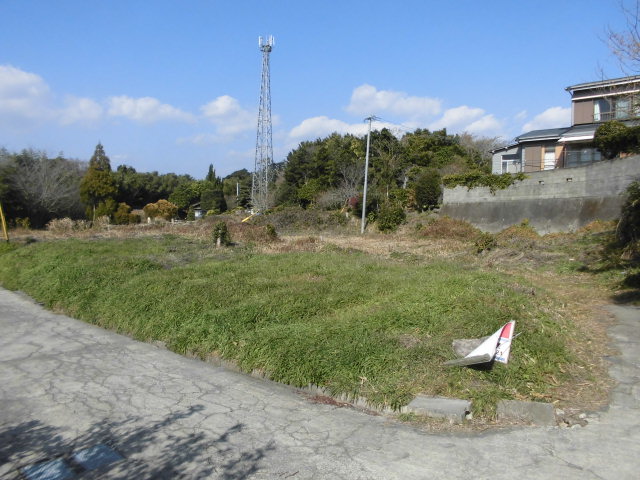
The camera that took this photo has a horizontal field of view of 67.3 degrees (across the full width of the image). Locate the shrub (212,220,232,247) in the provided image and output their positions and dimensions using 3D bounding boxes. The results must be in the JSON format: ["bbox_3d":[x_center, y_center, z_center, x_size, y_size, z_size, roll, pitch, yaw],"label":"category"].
[{"bbox_3d":[-4.158,-0.277,20.500,0.853,1.109,0.850,1,2,0],"label":"shrub"}]

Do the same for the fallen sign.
[{"bbox_3d":[1.619,1.044,4.850,0.700,0.450,0.400,1,2,-15],"label":"fallen sign"}]

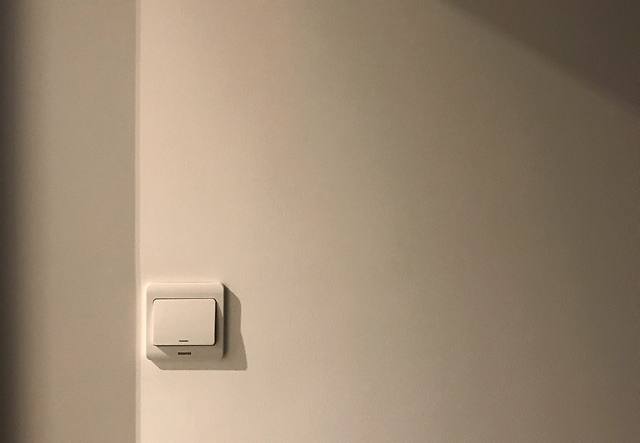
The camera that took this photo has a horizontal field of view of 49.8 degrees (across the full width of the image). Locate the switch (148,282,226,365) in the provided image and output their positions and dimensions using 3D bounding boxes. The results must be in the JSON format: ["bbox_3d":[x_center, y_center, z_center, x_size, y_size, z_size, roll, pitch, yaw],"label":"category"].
[{"bbox_3d":[-0.149,0.112,0.763,0.086,0.087,0.013,0,0,0],"label":"switch"}]

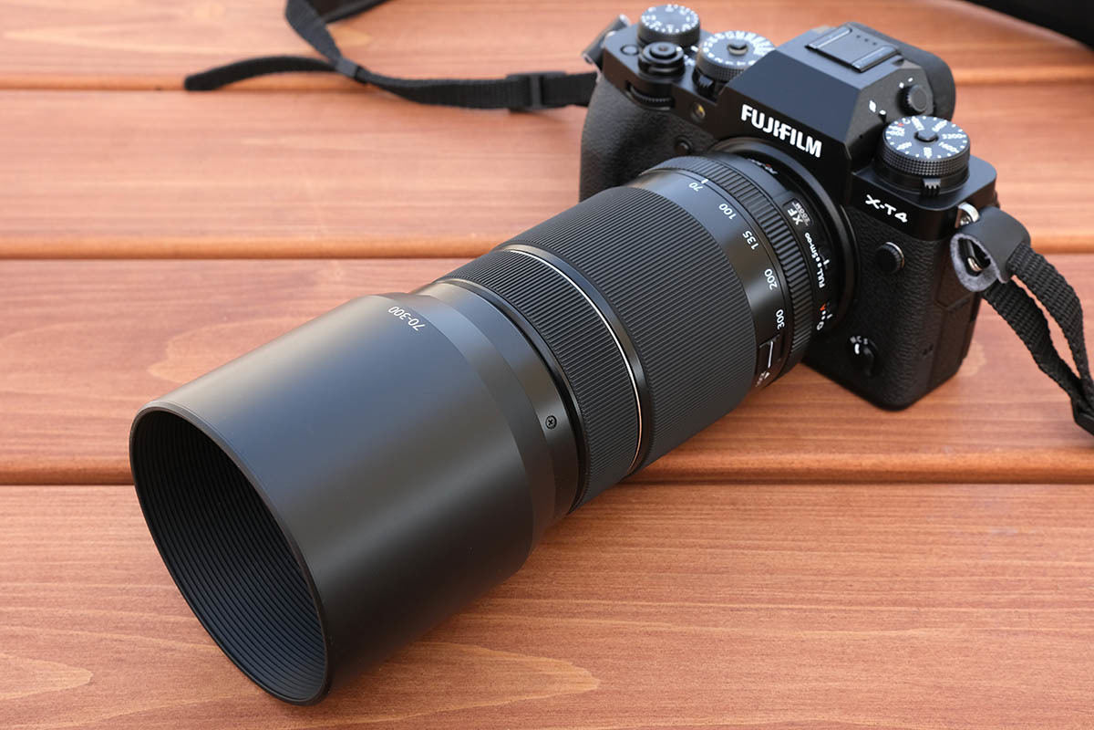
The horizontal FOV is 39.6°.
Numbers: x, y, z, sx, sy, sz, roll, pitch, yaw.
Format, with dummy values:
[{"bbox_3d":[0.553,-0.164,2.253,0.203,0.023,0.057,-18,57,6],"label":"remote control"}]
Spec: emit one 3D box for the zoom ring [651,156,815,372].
[{"bbox_3d":[0.047,-0.025,0.452,0.011,0.074,0.074,-30,48,-34],"label":"zoom ring"}]

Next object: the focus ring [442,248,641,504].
[{"bbox_3d":[-0.006,0.006,0.411,0.019,0.071,0.071,-30,48,-34],"label":"focus ring"}]

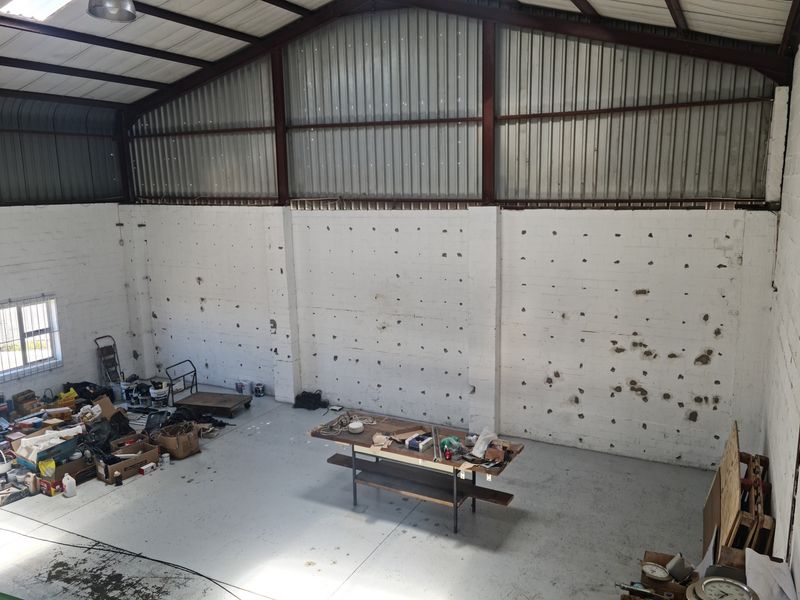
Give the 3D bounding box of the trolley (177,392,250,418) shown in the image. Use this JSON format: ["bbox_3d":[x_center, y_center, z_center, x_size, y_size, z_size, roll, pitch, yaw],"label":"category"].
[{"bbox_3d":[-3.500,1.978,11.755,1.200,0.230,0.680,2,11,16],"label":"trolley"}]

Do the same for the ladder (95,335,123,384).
[{"bbox_3d":[-6.037,1.349,13.018,0.170,1.130,0.430,-15,3,29],"label":"ladder"}]

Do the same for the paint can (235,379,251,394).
[{"bbox_3d":[-3.159,1.792,12.582,0.280,0.280,0.280,4,12,27],"label":"paint can"}]

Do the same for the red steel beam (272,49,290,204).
[{"bbox_3d":[-2.166,-3.130,11.440,0.185,2.725,0.100,4,12,27],"label":"red steel beam"}]

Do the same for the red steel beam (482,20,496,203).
[{"bbox_3d":[1.379,-2.846,9.610,0.185,2.717,0.100,4,12,27],"label":"red steel beam"}]

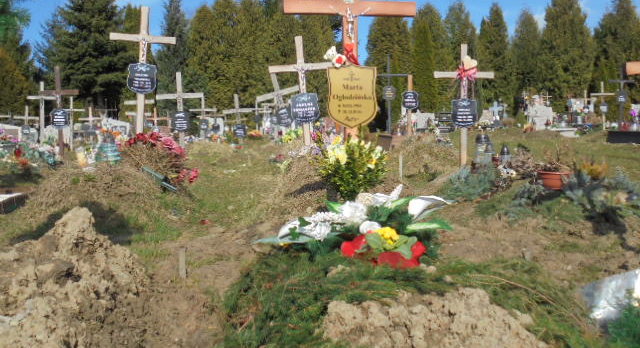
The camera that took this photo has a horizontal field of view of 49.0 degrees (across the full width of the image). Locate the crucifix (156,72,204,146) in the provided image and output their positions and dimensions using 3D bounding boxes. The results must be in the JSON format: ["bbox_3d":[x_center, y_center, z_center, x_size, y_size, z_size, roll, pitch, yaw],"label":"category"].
[{"bbox_3d":[-1.968,-0.889,9.861,0.630,1.057,0.100,0,6,0],"label":"crucifix"}]

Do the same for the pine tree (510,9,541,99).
[{"bbox_3d":[8.992,-4.720,30.675,1.520,4.712,1.520,0,6,0],"label":"pine tree"}]

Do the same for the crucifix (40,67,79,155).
[{"bbox_3d":[-4.379,-1.050,11.800,0.680,1.512,0.090,0,4,0],"label":"crucifix"}]

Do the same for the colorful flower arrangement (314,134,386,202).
[{"bbox_3d":[0.140,-0.045,3.514,0.351,0.310,0.340,0,6,0],"label":"colorful flower arrangement"}]

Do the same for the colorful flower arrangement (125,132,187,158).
[{"bbox_3d":[-1.517,-0.241,6.500,0.583,0.287,0.380,0,4,0],"label":"colorful flower arrangement"}]

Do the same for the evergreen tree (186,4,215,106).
[{"bbox_3d":[-5.636,-5.213,33.000,1.644,5.495,1.700,0,4,0],"label":"evergreen tree"}]

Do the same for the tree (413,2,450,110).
[{"bbox_3d":[4.882,-4.800,30.667,1.615,4.870,1.615,0,6,0],"label":"tree"}]

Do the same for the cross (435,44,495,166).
[{"bbox_3d":[1.510,-0.713,7.366,0.620,1.264,0.100,0,6,0],"label":"cross"}]

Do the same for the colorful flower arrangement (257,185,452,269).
[{"bbox_3d":[0.118,0.184,2.633,0.700,0.238,0.450,0,6,0],"label":"colorful flower arrangement"}]

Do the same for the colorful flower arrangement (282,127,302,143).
[{"bbox_3d":[-0.431,-0.611,11.000,0.344,0.266,0.300,0,4,0],"label":"colorful flower arrangement"}]

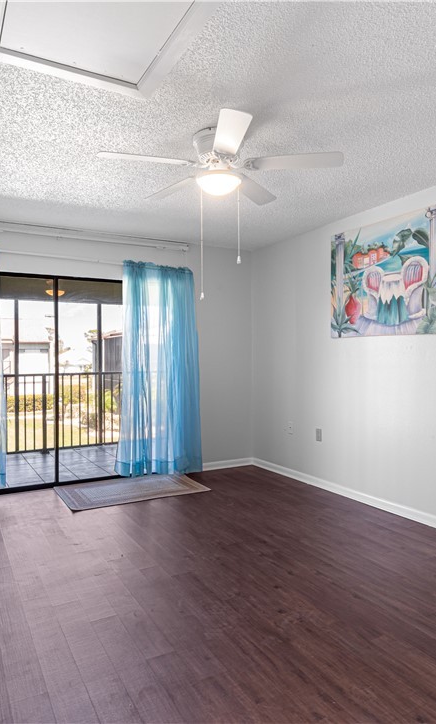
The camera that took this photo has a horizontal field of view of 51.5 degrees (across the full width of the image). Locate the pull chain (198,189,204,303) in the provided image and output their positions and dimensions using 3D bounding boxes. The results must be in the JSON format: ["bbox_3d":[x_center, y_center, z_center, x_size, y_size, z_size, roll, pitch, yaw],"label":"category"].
[{"bbox_3d":[-0.097,-0.663,2.510,0.020,0.640,0.020,0,0,0],"label":"pull chain"}]

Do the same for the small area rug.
[{"bbox_3d":[-0.779,1.186,4.229,1.280,0.012,0.760,0,0,-28],"label":"small area rug"}]

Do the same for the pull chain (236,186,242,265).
[{"bbox_3d":[0.117,-0.760,2.510,0.020,0.445,0.020,0,0,0],"label":"pull chain"}]

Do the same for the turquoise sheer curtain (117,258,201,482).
[{"bbox_3d":[-0.585,0.088,4.638,0.939,2.176,0.130,0,0,-27],"label":"turquoise sheer curtain"}]

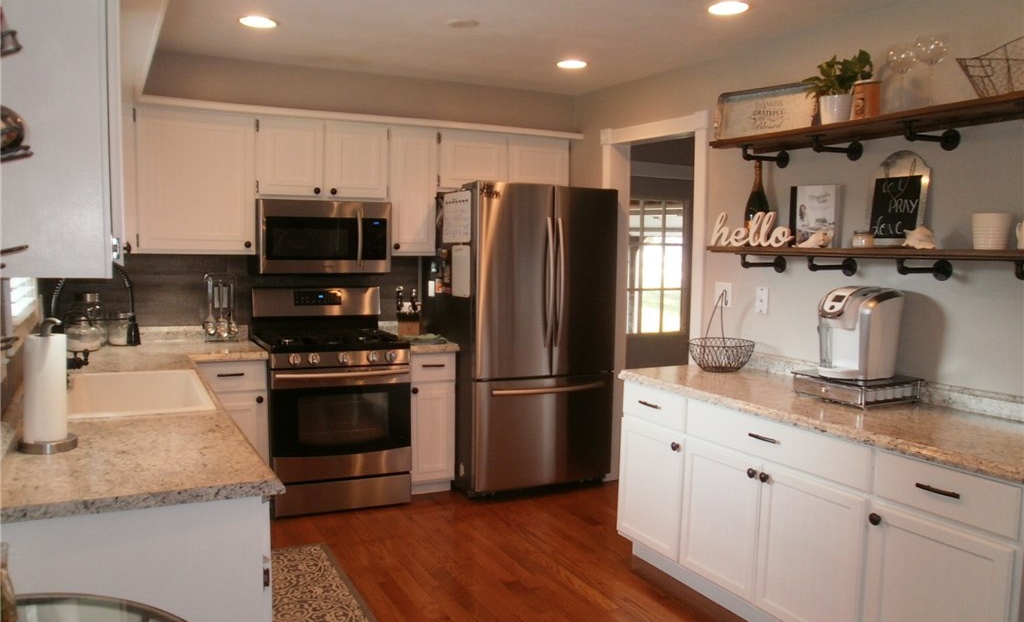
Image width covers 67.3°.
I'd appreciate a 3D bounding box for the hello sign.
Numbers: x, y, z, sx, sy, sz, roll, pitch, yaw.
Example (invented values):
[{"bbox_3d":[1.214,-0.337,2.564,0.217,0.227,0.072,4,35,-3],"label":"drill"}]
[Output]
[{"bbox_3d":[1.037,-0.354,3.338,0.025,0.150,0.425,-3,6,-37],"label":"hello sign"}]

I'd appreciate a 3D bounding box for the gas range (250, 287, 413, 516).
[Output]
[{"bbox_3d":[-1.030,0.483,4.413,0.743,1.196,0.729,-1,5,-24],"label":"gas range"}]

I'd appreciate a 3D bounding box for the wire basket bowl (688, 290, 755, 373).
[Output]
[{"bbox_3d":[0.967,0.106,3.538,0.295,0.370,0.295,1,5,0],"label":"wire basket bowl"}]

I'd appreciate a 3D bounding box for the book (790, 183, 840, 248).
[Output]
[{"bbox_3d":[1.258,-0.391,3.222,0.035,0.254,0.205,2,3,-44],"label":"book"}]

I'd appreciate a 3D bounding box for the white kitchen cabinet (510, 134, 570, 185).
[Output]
[{"bbox_3d":[0.114,-0.959,5.099,0.435,0.367,0.320,-1,5,-24],"label":"white kitchen cabinet"}]

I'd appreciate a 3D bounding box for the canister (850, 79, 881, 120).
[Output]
[{"bbox_3d":[1.375,-0.812,2.990,0.114,0.167,0.114,-1,5,-27],"label":"canister"}]

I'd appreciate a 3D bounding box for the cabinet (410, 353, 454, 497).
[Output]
[{"bbox_3d":[-0.592,0.642,4.745,0.311,0.859,0.601,-1,5,-24],"label":"cabinet"}]

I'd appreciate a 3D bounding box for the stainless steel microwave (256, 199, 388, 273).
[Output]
[{"bbox_3d":[-1.127,-0.437,4.591,0.760,0.416,0.410,-1,5,-22],"label":"stainless steel microwave"}]

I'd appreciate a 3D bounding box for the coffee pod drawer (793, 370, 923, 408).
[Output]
[{"bbox_3d":[1.356,0.304,3.049,0.325,0.080,0.340,-1,5,-27],"label":"coffee pod drawer"}]

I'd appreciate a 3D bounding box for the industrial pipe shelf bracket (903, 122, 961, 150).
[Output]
[{"bbox_3d":[1.506,-0.633,2.787,0.266,0.089,0.082,-1,5,-27],"label":"industrial pipe shelf bracket"}]

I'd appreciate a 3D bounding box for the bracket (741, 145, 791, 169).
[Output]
[{"bbox_3d":[1.137,-0.698,3.496,0.266,0.085,0.081,-1,5,-27],"label":"bracket"}]

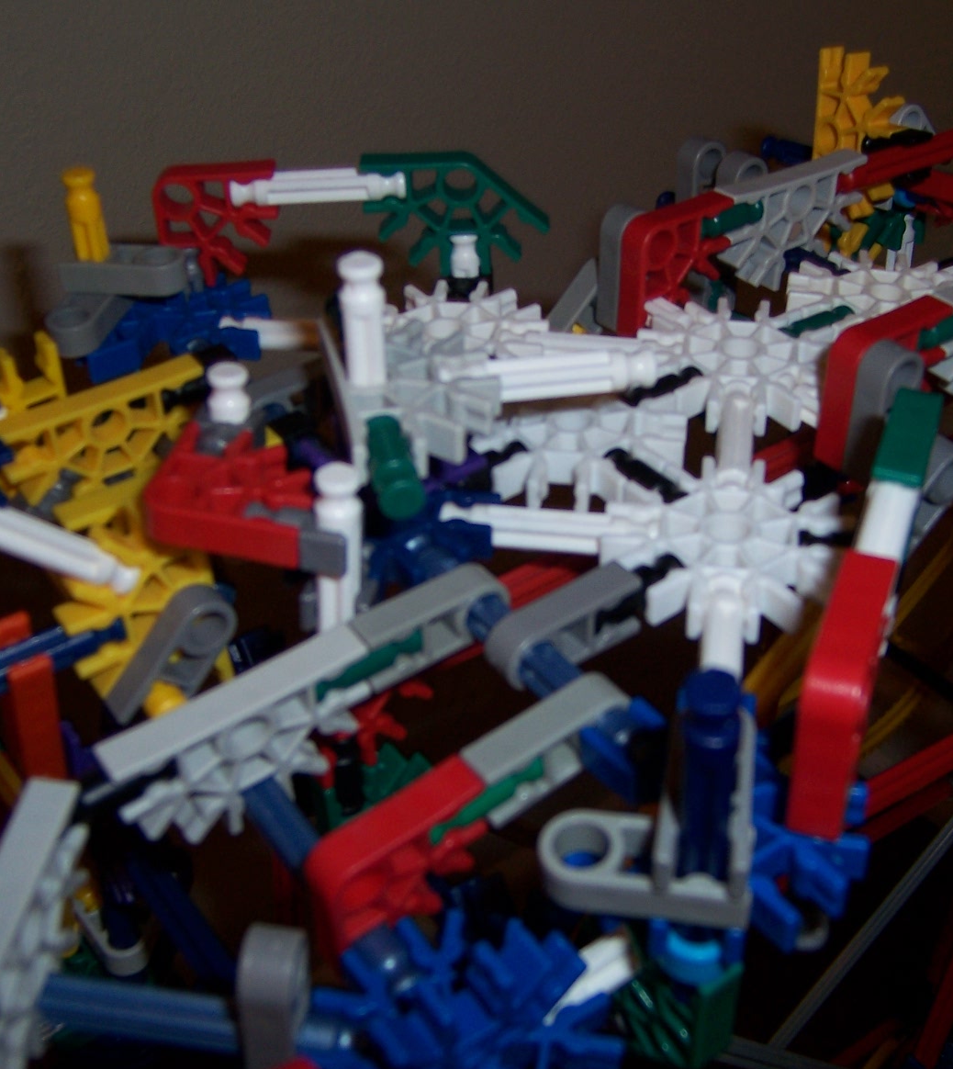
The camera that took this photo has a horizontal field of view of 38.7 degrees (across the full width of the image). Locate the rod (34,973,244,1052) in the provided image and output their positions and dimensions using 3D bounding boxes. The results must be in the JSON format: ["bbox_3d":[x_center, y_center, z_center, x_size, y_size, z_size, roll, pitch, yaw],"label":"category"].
[{"bbox_3d":[-0.040,0.052,0.148,0.055,0.006,0.006,4,40,9],"label":"rod"}]

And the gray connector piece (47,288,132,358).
[{"bbox_3d":[-0.078,-0.044,0.272,0.010,0.006,0.024,6,37,6],"label":"gray connector piece"}]

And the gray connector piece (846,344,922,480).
[{"bbox_3d":[0.068,-0.021,0.228,0.009,0.024,0.006,-22,40,-27],"label":"gray connector piece"}]

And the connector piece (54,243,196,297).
[{"bbox_3d":[-0.070,-0.053,0.272,0.024,0.006,0.009,2,39,-1],"label":"connector piece"}]

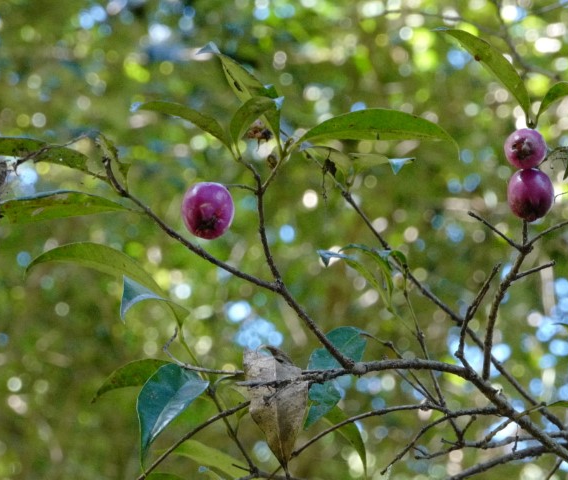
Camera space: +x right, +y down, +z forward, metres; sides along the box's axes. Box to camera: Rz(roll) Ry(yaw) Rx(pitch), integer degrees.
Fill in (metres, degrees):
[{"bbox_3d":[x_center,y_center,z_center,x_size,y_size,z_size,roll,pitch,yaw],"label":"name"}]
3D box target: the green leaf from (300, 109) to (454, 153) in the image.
[{"bbox_3d":[0.050,-0.058,0.890,0.086,0.022,0.024,0,-12,0],"label":"green leaf"}]

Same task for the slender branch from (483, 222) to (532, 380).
[{"bbox_3d":[0.118,0.033,0.890,0.012,0.085,0.009,14,-5,0],"label":"slender branch"}]

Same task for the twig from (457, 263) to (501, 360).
[{"bbox_3d":[0.102,0.038,0.890,0.009,0.054,0.007,19,-5,0],"label":"twig"}]

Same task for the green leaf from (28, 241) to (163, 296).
[{"bbox_3d":[-0.101,0.016,0.900,0.078,0.026,0.022,10,-9,0],"label":"green leaf"}]

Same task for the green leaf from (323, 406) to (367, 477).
[{"bbox_3d":[0.033,0.108,0.910,0.015,0.043,0.015,-28,-6,0],"label":"green leaf"}]

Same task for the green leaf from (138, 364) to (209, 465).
[{"bbox_3d":[-0.063,0.091,0.880,0.029,0.054,0.019,31,-6,3],"label":"green leaf"}]

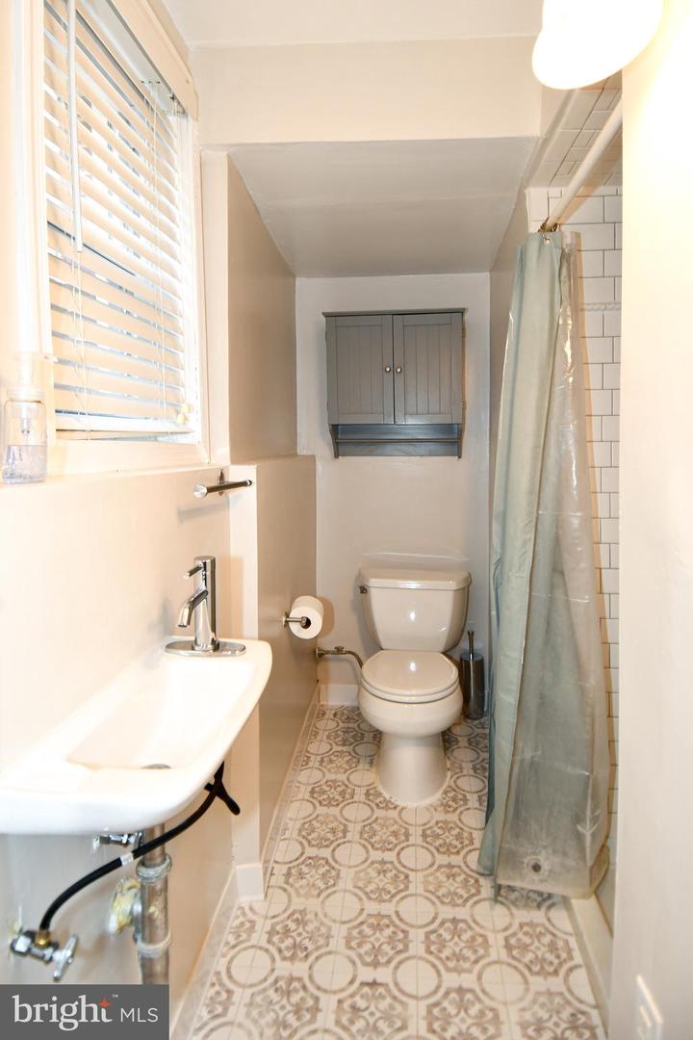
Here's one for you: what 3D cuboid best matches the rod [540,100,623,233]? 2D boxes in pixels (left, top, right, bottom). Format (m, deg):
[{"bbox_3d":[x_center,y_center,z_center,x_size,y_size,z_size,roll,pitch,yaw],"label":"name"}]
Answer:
[{"bbox_3d":[0.555,-0.841,1.220,0.028,0.029,0.635,0,5,6],"label":"rod"}]

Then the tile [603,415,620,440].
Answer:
[{"bbox_3d":[0.848,-0.276,1.560,0.153,0.076,0.010,0,5,6],"label":"tile"}]

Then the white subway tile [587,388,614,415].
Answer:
[{"bbox_3d":[0.720,-0.351,1.567,0.153,0.077,0.010,0,5,6],"label":"white subway tile"}]

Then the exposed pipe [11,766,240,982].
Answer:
[{"bbox_3d":[-0.311,0.587,0.855,0.150,0.300,0.490,0,5,6],"label":"exposed pipe"}]

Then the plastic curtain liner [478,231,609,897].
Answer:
[{"bbox_3d":[0.538,0.070,1.435,0.325,1.815,0.330,0,5,6],"label":"plastic curtain liner"}]

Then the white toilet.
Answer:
[{"bbox_3d":[0.274,0.605,2.104,0.490,0.700,0.730,0,5,6],"label":"white toilet"}]

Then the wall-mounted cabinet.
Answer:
[{"bbox_3d":[0.214,-0.583,2.317,0.592,0.618,0.200,0,5,6],"label":"wall-mounted cabinet"}]

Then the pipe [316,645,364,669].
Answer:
[{"bbox_3d":[-0.028,0.649,2.459,0.234,0.112,0.070,0,5,6],"label":"pipe"}]

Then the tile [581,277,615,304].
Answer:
[{"bbox_3d":[0.714,-0.673,1.542,0.153,0.075,0.010,0,5,6],"label":"tile"}]

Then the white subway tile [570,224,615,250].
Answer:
[{"bbox_3d":[0.708,-0.827,1.530,0.153,0.073,0.010,0,5,6],"label":"white subway tile"}]

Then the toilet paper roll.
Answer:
[{"bbox_3d":[-0.134,0.336,1.771,0.108,0.110,0.105,0,5,6],"label":"toilet paper roll"}]

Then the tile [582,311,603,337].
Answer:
[{"bbox_3d":[0.687,-0.581,1.552,0.153,0.076,0.010,0,5,6],"label":"tile"}]

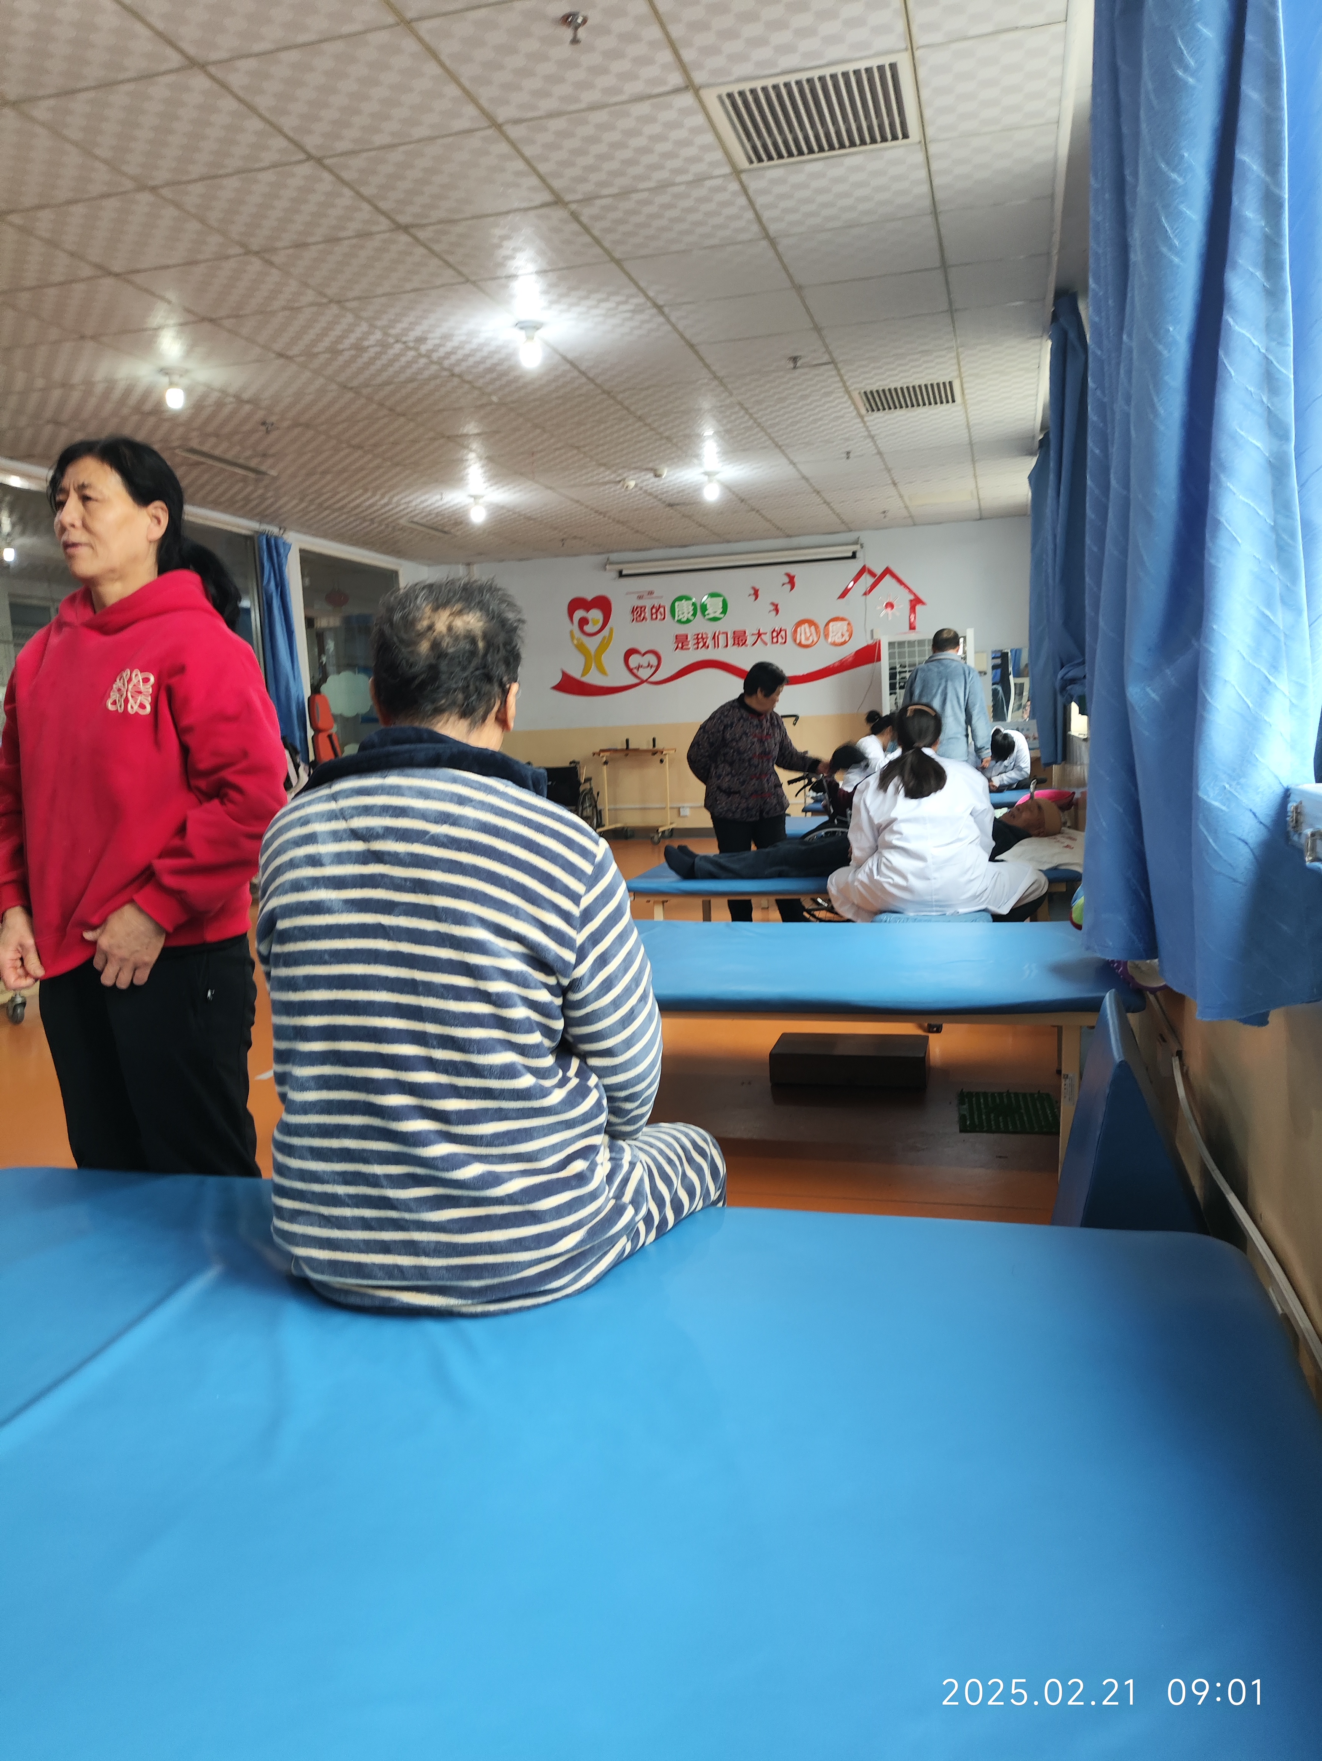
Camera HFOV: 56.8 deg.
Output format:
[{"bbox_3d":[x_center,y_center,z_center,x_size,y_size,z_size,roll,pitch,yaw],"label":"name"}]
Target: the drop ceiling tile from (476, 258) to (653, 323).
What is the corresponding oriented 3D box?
[{"bbox_3d":[-0.390,-2.454,5.103,0.600,0.020,0.585,0,8,16],"label":"drop ceiling tile"}]

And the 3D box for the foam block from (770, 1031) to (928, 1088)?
[{"bbox_3d":[0.676,0.640,4.334,0.525,0.113,0.275,0,8,16],"label":"foam block"}]

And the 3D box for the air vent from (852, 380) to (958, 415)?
[{"bbox_3d":[1.412,-2.762,6.963,0.600,0.030,0.585,0,8,16],"label":"air vent"}]

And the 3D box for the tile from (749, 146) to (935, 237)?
[{"bbox_3d":[0.622,-2.351,4.184,0.606,0.020,0.572,0,8,16],"label":"tile"}]

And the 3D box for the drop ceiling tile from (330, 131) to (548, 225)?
[{"bbox_3d":[-0.725,-2.367,4.124,0.605,0.018,0.595,0,8,16],"label":"drop ceiling tile"}]

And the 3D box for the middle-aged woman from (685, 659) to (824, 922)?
[{"bbox_3d":[0.506,-0.395,6.441,0.580,1.510,0.460,-7,9,-31],"label":"middle-aged woman"}]

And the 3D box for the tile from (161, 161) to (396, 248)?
[{"bbox_3d":[-1.292,-2.301,4.173,0.600,0.020,0.585,0,8,16],"label":"tile"}]

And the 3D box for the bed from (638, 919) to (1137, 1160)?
[{"bbox_3d":[0.401,0.486,3.769,1.949,0.520,1.212,0,8,16],"label":"bed"}]

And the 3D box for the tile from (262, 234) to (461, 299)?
[{"bbox_3d":[-1.127,-2.348,4.681,0.606,0.020,0.572,0,8,16],"label":"tile"}]

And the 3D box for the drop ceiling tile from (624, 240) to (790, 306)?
[{"bbox_3d":[0.204,-2.528,5.087,0.605,0.018,0.595,0,8,16],"label":"drop ceiling tile"}]

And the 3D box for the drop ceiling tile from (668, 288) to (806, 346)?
[{"bbox_3d":[0.366,-2.607,5.655,0.605,0.018,0.595,0,8,16],"label":"drop ceiling tile"}]

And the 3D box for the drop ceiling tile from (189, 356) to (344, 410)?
[{"bbox_3d":[-2.000,-2.528,6.156,0.600,0.020,0.585,0,8,16],"label":"drop ceiling tile"}]

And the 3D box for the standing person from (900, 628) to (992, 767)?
[{"bbox_3d":[1.566,-0.506,6.670,0.540,1.716,0.340,0,8,16],"label":"standing person"}]

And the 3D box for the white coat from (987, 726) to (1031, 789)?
[{"bbox_3d":[2.749,-0.939,9.764,0.480,0.650,0.480,1,9,25],"label":"white coat"}]

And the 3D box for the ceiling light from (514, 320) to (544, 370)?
[{"bbox_3d":[-0.579,-2.374,5.427,0.121,0.182,0.121,-2,7,0],"label":"ceiling light"}]

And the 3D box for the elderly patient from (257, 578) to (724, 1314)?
[{"bbox_3d":[-0.226,0.293,1.763,0.577,1.370,0.600,0,8,16],"label":"elderly patient"}]

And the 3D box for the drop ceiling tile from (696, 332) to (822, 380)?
[{"bbox_3d":[0.527,-2.687,6.223,0.605,0.018,0.595,0,8,16],"label":"drop ceiling tile"}]

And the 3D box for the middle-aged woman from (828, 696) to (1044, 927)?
[{"bbox_3d":[1.071,-0.037,4.778,0.802,1.311,0.620,0,8,16],"label":"middle-aged woman"}]

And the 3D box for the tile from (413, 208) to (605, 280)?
[{"bbox_3d":[-0.544,-2.349,4.515,0.606,0.020,0.572,0,8,16],"label":"tile"}]

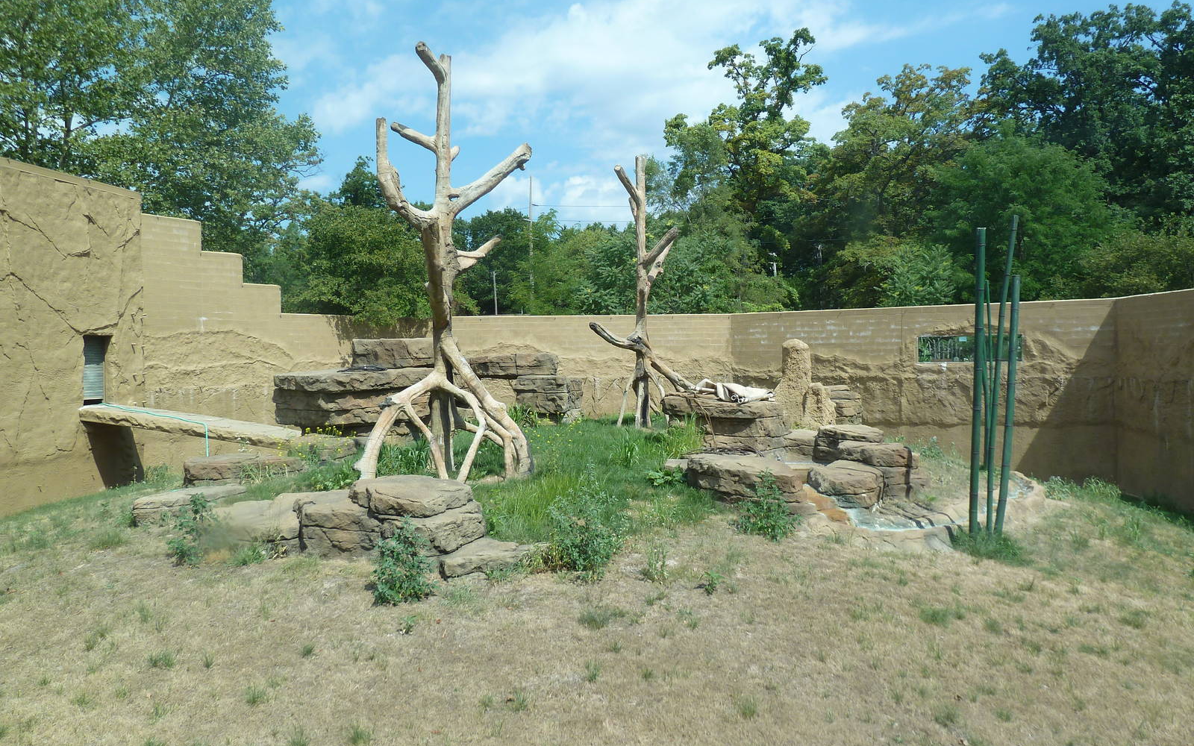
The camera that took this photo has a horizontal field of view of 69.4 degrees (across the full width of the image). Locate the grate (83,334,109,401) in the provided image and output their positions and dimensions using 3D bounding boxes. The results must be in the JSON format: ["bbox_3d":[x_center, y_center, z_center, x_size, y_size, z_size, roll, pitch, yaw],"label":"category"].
[{"bbox_3d":[-11.804,-0.088,20.300,0.100,1.600,0.780,0,0,14],"label":"grate"}]

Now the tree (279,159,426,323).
[{"bbox_3d":[-8.389,-2.500,30.000,5.000,9.300,5.000,0,0,0],"label":"tree"}]

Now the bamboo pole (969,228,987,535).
[{"bbox_3d":[4.107,0.091,9.300,0.093,3.310,0.093,1,0,0],"label":"bamboo pole"}]

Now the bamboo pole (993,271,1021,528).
[{"bbox_3d":[4.444,0.352,9.300,0.100,2.800,0.090,3,0,0],"label":"bamboo pole"}]

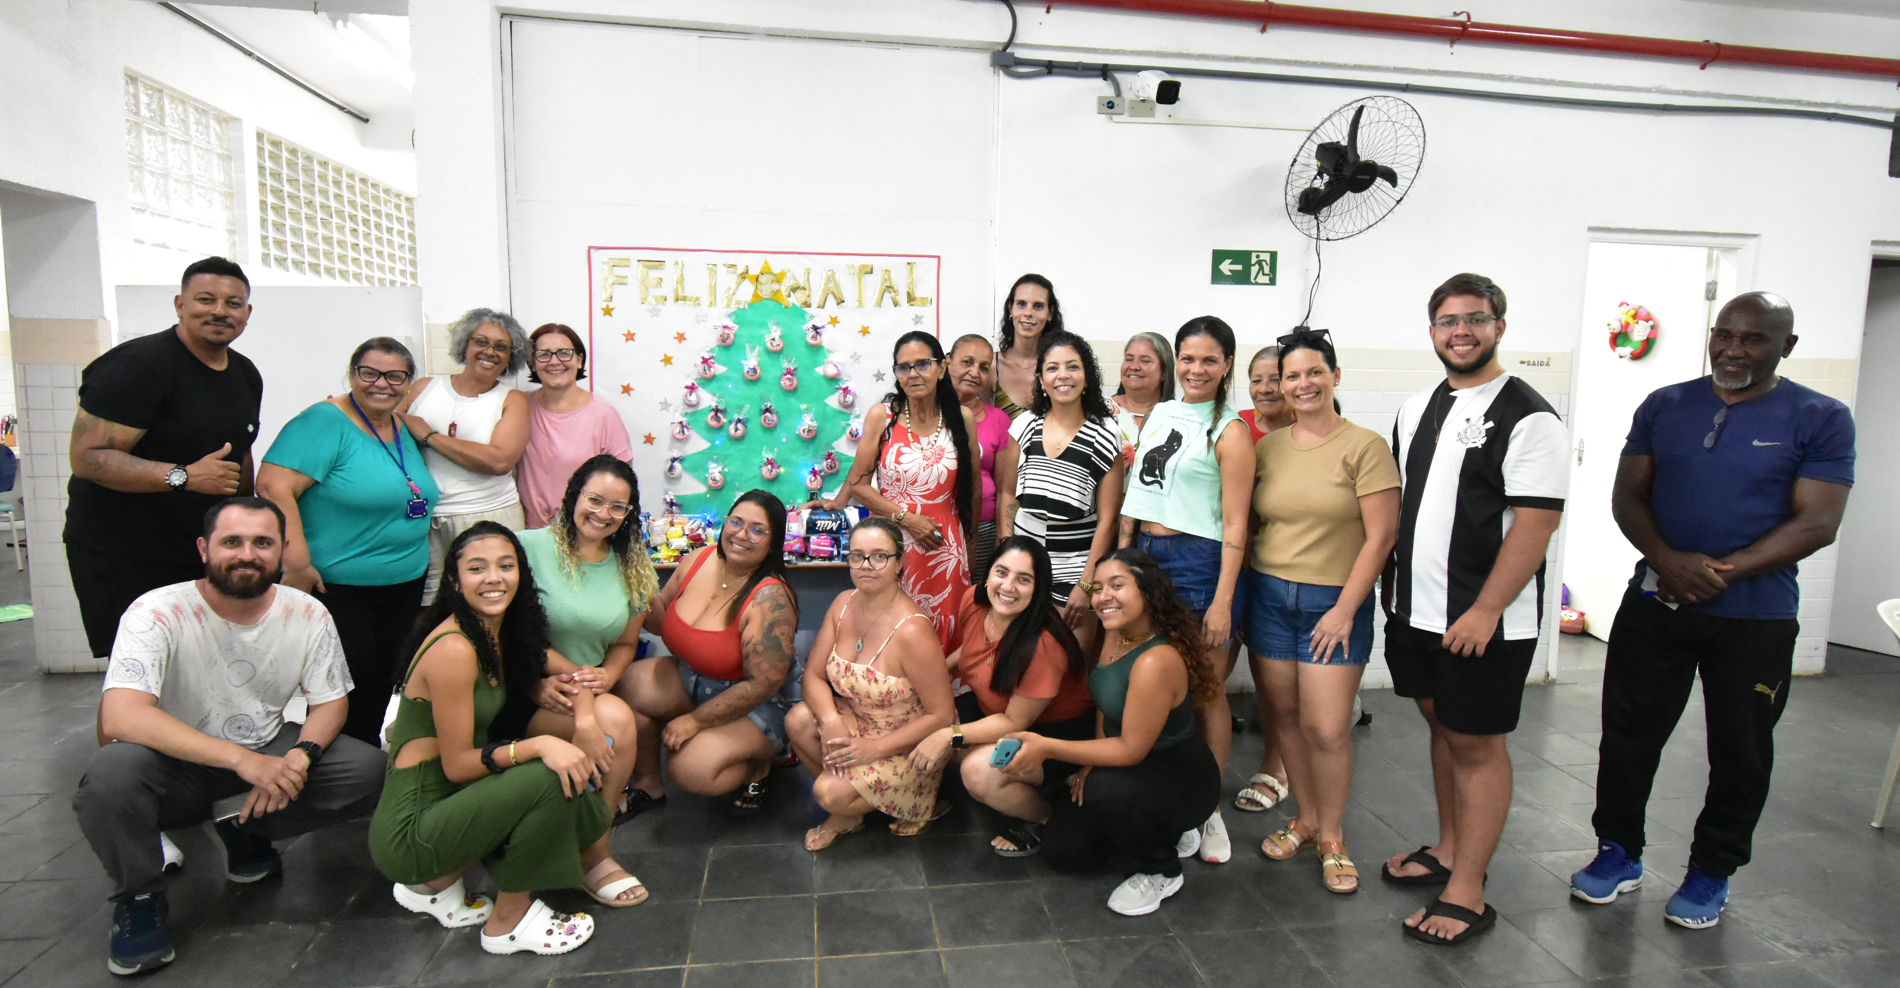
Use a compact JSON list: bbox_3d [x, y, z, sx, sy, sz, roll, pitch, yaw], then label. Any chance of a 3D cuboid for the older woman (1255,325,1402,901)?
[{"bbox_3d":[1.090,0.327,2.920,0.470,1.590,0.310,4,8,28],"label":"older woman"}]

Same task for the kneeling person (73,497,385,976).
[{"bbox_3d":[-1.873,0.561,2.696,0.700,1.090,0.670,-3,8,-32],"label":"kneeling person"}]

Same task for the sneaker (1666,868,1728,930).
[{"bbox_3d":[2.099,1.098,2.790,0.290,0.120,0.112,-4,9,-38],"label":"sneaker"}]

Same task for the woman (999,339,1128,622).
[{"bbox_3d":[0.358,0.270,3.233,0.430,1.575,0.290,1,6,4],"label":"woman"}]

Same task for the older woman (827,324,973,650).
[{"bbox_3d":[-0.140,0.263,3.304,0.510,1.590,0.330,2,7,8],"label":"older woman"}]

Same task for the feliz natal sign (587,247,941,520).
[{"bbox_3d":[-0.753,-0.425,4.182,1.430,1.150,0.030,0,6,-8],"label":"feliz natal sign"}]

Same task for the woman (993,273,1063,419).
[{"bbox_3d":[0.282,0.111,3.699,0.460,1.810,0.280,1,7,3],"label":"woman"}]

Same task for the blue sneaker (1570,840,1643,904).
[{"bbox_3d":[1.877,1.067,2.855,0.285,0.120,0.110,-4,8,-35],"label":"blue sneaker"}]

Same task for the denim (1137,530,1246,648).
[{"bbox_3d":[0.725,0.289,3.026,0.360,0.335,0.260,7,9,40],"label":"denim"}]

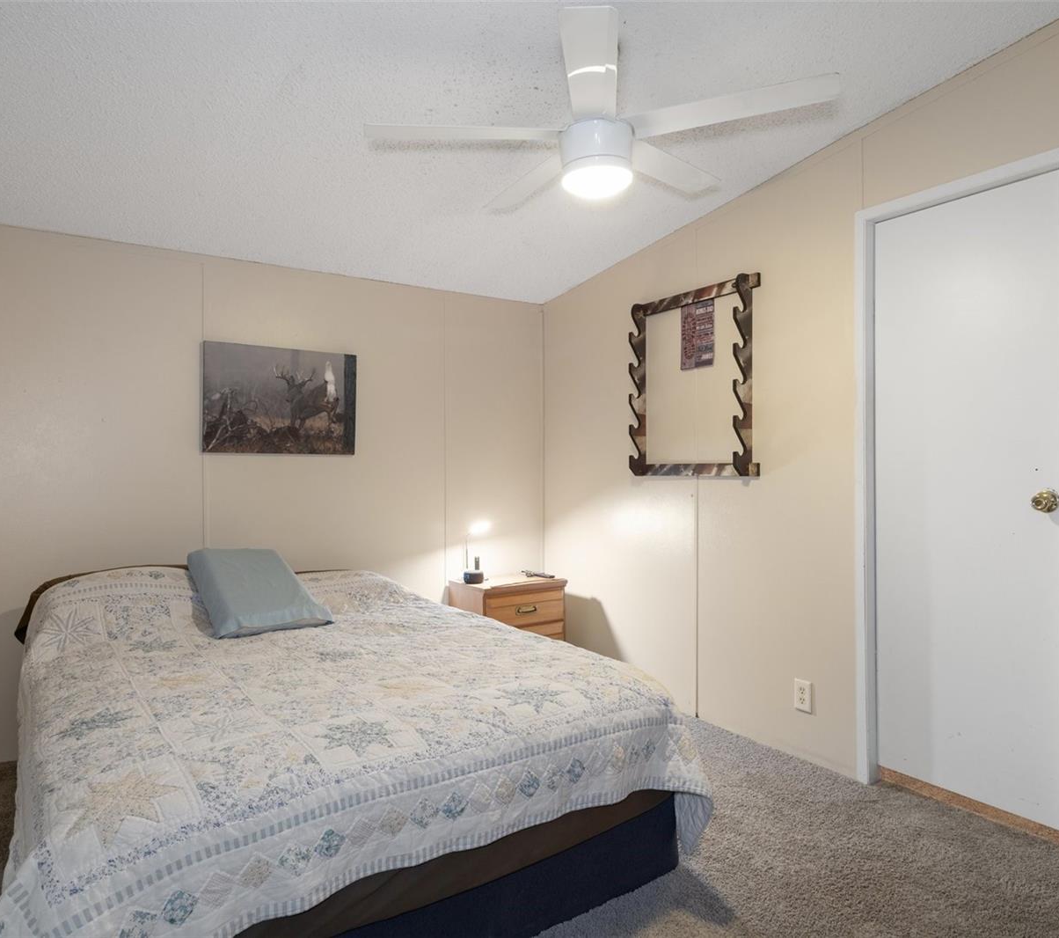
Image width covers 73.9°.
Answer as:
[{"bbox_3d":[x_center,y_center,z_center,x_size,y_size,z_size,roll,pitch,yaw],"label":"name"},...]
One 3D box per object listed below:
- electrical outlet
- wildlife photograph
[{"bbox_3d":[1.067,0.885,2.749,0.008,0.115,0.072,0,0,-34],"label":"electrical outlet"},{"bbox_3d":[-1.168,-0.322,3.342,0.700,0.500,0.030,0,0,-34],"label":"wildlife photograph"}]

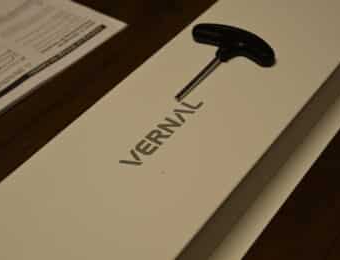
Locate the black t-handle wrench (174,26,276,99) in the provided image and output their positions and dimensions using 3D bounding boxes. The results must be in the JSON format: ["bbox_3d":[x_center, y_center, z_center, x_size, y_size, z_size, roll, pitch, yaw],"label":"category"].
[{"bbox_3d":[0.034,-0.053,0.479,0.080,0.018,0.090,24,50,29],"label":"black t-handle wrench"}]

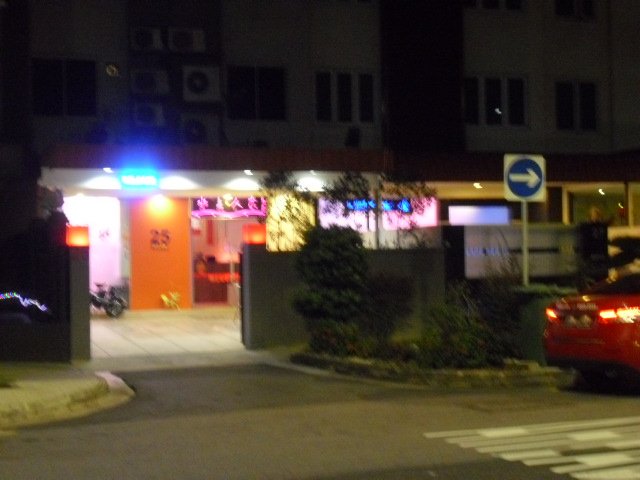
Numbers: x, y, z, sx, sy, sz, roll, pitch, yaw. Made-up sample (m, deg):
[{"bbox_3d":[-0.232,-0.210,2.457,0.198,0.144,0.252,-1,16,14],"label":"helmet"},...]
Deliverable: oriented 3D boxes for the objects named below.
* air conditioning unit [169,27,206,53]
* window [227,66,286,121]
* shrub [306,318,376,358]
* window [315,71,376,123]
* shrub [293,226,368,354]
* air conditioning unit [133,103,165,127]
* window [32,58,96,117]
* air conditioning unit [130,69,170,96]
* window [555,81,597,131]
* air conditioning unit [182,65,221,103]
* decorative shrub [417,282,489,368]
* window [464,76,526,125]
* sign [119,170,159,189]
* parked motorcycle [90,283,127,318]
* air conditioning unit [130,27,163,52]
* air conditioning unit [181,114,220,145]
[{"bbox_3d":[-3.390,-5.095,30.714,0.882,0.607,0.330,-1,0,-19],"label":"air conditioning unit"},{"bbox_3d":[-1.643,-3.841,31.469,1.581,1.389,0.130,-1,0,-19],"label":"window"},{"bbox_3d":[0.270,1.282,15.800,0.900,0.520,0.750,-1,0,-20],"label":"shrub"},{"bbox_3d":[0.584,-3.398,28.656,1.470,1.200,0.150,-1,0,-20],"label":"window"},{"bbox_3d":[0.156,0.752,17.900,1.080,1.880,1.080,-1,0,0],"label":"shrub"},{"bbox_3d":[-3.807,-2.794,26.756,0.710,0.500,0.290,-1,0,-20],"label":"air conditioning unit"},{"bbox_3d":[-6.334,-3.789,29.827,1.567,1.399,0.130,-1,0,-19],"label":"window"},{"bbox_3d":[-3.776,-3.509,26.772,0.870,0.570,0.310,-1,0,-20],"label":"air conditioning unit"},{"bbox_3d":[6.433,-3.367,30.200,1.170,1.210,0.150,-1,0,-20],"label":"window"},{"bbox_3d":[-2.679,-3.538,27.171,0.850,0.800,0.330,-1,0,-20],"label":"air conditioning unit"},{"bbox_3d":[1.742,1.124,15.800,0.920,1.080,0.900,-1,0,-19],"label":"decorative shrub"},{"bbox_3d":[4.933,-3.906,33.772,1.931,1.407,0.130,-1,0,-19],"label":"window"},{"bbox_3d":[-4.390,-1.476,29.209,0.966,0.450,0.130,-1,0,-19],"label":"sign"},{"bbox_3d":[-5.500,1.410,28.900,1.700,0.960,0.650,-1,0,12],"label":"parked motorcycle"},{"bbox_3d":[-3.861,-4.450,26.741,0.720,0.510,0.290,-1,0,-20],"label":"air conditioning unit"},{"bbox_3d":[-2.701,-2.452,27.163,0.870,0.790,0.330,-1,0,-20],"label":"air conditioning unit"}]

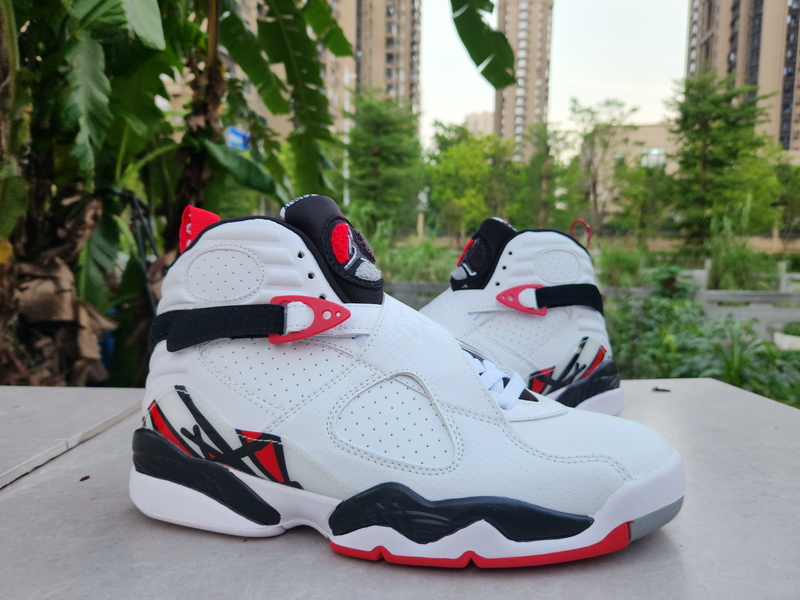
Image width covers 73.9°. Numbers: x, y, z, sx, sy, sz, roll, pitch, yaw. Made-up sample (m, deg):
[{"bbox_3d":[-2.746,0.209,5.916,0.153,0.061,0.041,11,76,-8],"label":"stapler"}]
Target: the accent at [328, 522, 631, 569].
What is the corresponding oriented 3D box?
[{"bbox_3d":[0.037,0.112,0.251,0.144,0.017,0.025,1,4,2],"label":"accent"}]

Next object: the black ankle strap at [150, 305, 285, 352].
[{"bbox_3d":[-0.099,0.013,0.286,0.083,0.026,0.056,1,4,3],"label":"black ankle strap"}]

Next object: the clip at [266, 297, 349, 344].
[{"bbox_3d":[-0.044,0.010,0.259,0.041,0.024,0.009,1,4,-6],"label":"clip"}]

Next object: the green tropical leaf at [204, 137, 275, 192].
[{"bbox_3d":[-0.547,-0.452,1.800,0.240,0.190,0.120,0,4,-11],"label":"green tropical leaf"}]

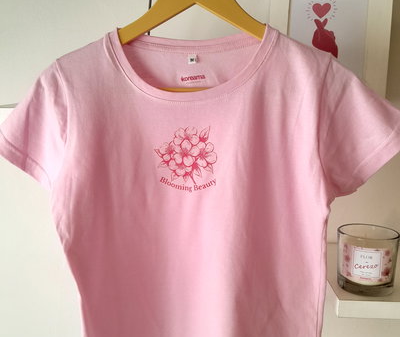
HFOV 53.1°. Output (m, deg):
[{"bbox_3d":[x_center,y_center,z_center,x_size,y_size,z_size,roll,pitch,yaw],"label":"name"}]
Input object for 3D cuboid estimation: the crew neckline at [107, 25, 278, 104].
[{"bbox_3d":[-0.010,-0.144,0.555,0.237,0.108,0.045,1,7,3],"label":"crew neckline"}]

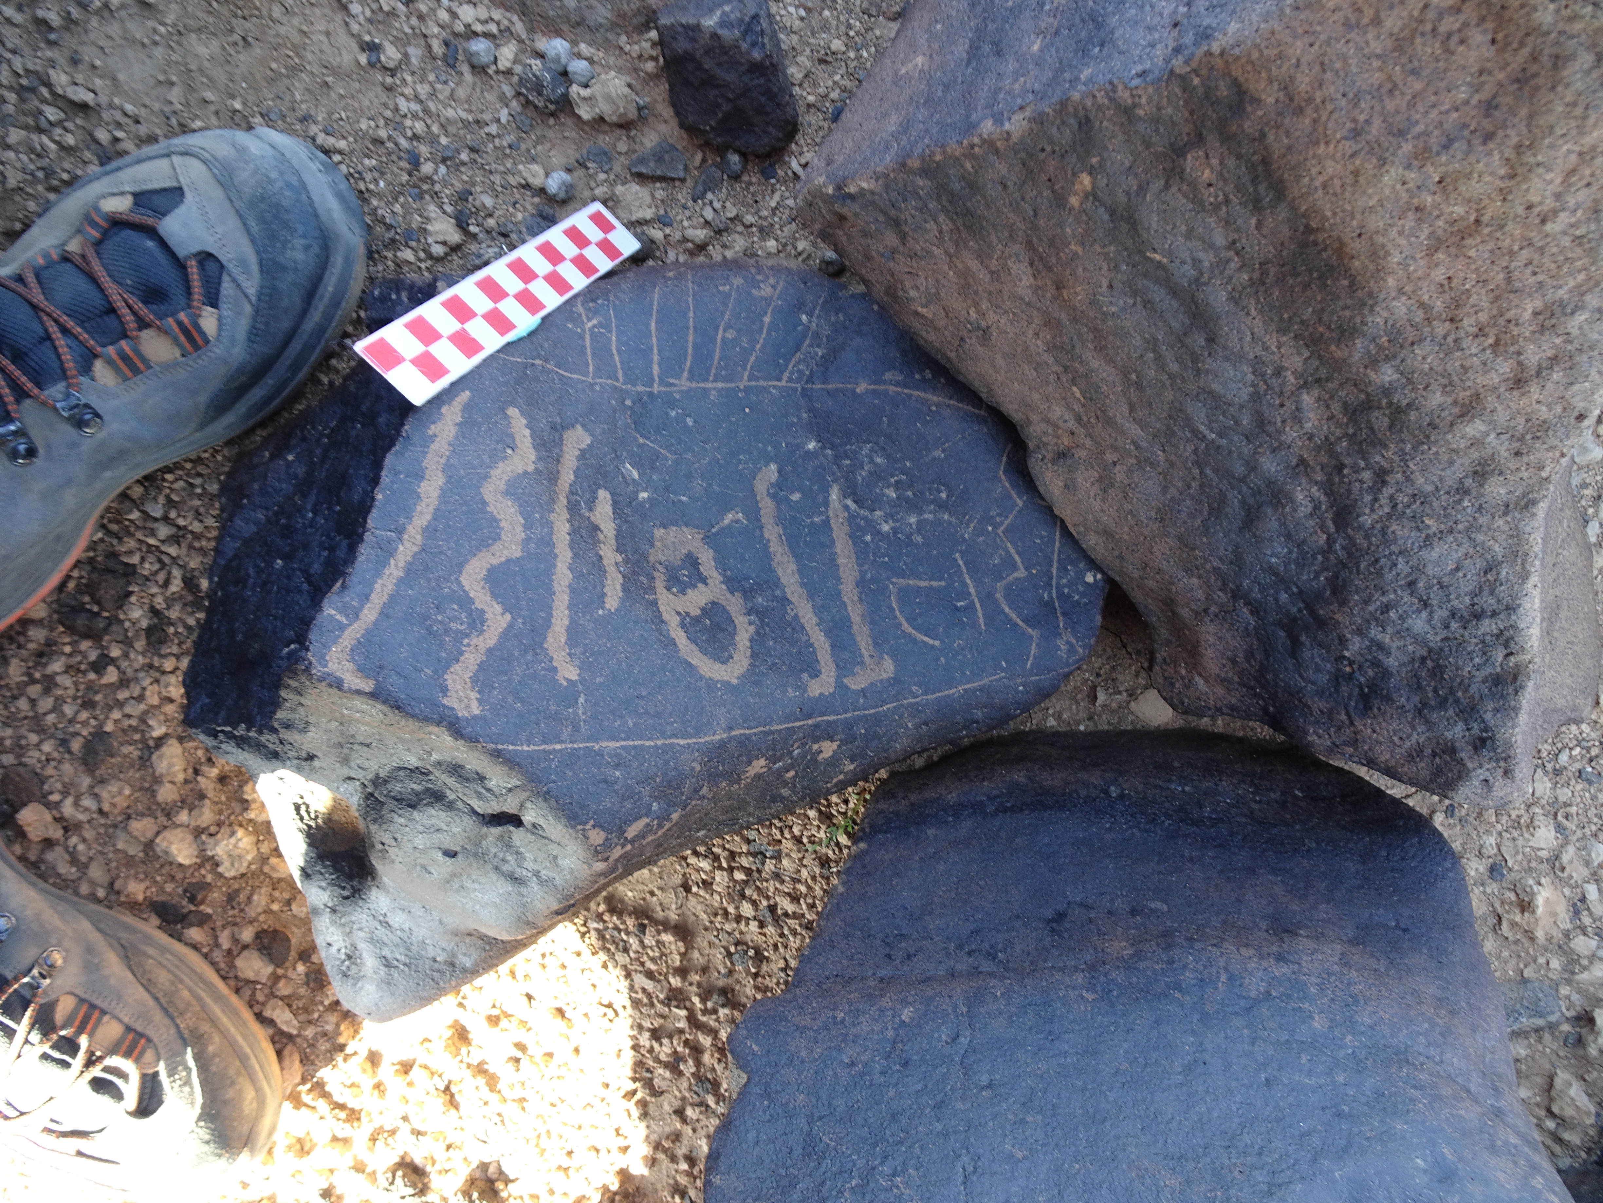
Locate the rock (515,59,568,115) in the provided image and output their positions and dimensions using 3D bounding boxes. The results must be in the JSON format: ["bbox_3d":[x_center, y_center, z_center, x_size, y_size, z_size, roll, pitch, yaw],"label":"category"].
[{"bbox_3d":[-0.113,-0.225,0.486,0.024,0.017,0.019,44,75,-9],"label":"rock"}]

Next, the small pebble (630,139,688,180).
[{"bbox_3d":[-0.065,-0.199,0.501,0.026,0.011,0.016,16,81,-15],"label":"small pebble"}]

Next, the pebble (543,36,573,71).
[{"bbox_3d":[-0.108,-0.241,0.491,0.014,0.013,0.015,1,85,-17],"label":"pebble"}]

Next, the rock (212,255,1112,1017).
[{"bbox_3d":[-0.053,-0.023,0.438,0.370,0.120,0.270,-19,91,-17],"label":"rock"}]

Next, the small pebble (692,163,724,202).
[{"bbox_3d":[-0.043,-0.192,0.508,0.011,0.009,0.018,31,77,-12],"label":"small pebble"}]

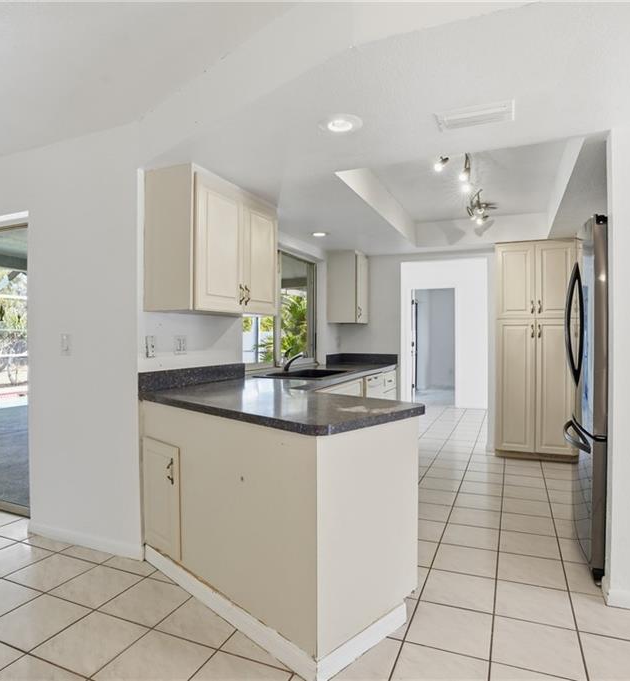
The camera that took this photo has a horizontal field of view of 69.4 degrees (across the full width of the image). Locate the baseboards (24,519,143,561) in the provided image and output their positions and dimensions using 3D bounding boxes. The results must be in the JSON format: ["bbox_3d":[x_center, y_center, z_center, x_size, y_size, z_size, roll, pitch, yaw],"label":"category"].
[{"bbox_3d":[-1.361,1.158,2.651,0.908,0.082,0.020,0,0,23],"label":"baseboards"}]

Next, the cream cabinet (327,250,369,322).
[{"bbox_3d":[0.387,-0.584,5.219,0.327,0.789,0.491,0,0,23],"label":"cream cabinet"}]

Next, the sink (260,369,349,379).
[{"bbox_3d":[-0.059,0.377,3.764,0.546,0.198,0.803,0,0,23],"label":"sink"}]

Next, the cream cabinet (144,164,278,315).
[{"bbox_3d":[-0.601,-0.544,2.877,0.317,0.768,0.962,0,0,23],"label":"cream cabinet"}]

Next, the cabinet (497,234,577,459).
[{"bbox_3d":[2.231,0.106,4.620,0.730,2.164,0.347,0,0,23],"label":"cabinet"}]

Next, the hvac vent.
[{"bbox_3d":[0.682,-0.947,1.934,0.306,0.025,0.179,0,0,23],"label":"hvac vent"}]

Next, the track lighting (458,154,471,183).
[{"bbox_3d":[0.934,-1.072,2.834,0.089,0.154,0.119,0,0,23],"label":"track lighting"}]

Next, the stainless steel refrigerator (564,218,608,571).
[{"bbox_3d":[1.840,0.292,2.477,0.828,1.796,0.903,0,0,23],"label":"stainless steel refrigerator"}]

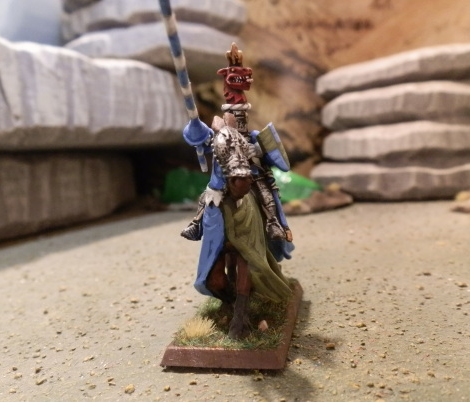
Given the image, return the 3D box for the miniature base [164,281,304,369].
[{"bbox_3d":[0.003,0.029,0.109,0.025,0.004,0.050,-3,4,13],"label":"miniature base"}]

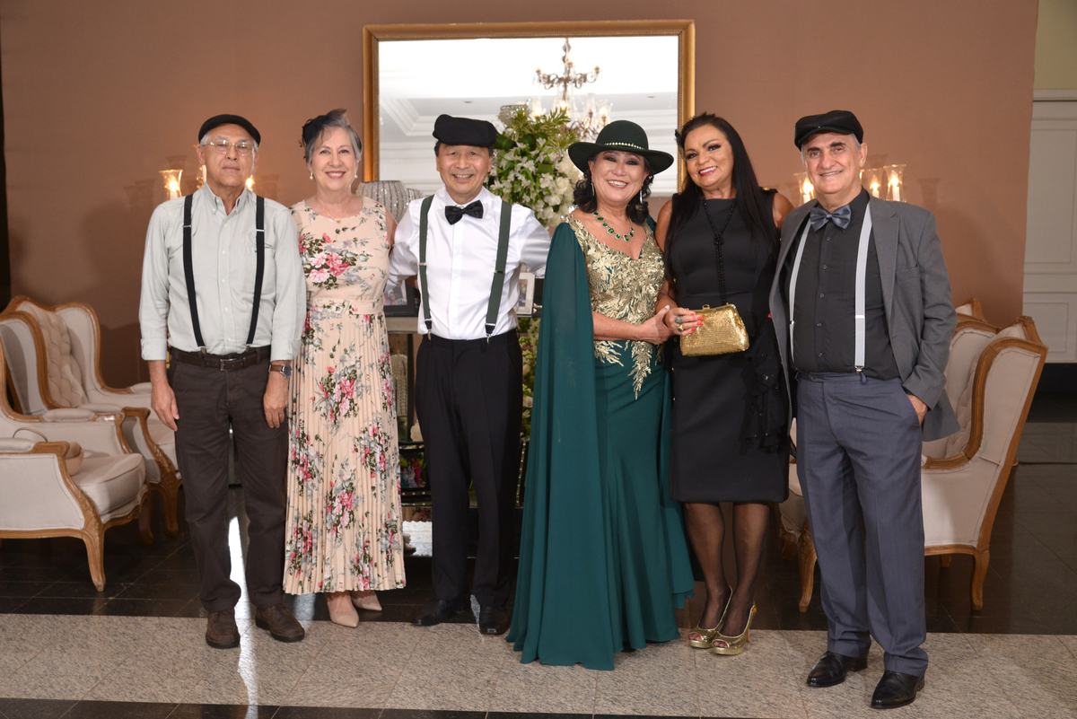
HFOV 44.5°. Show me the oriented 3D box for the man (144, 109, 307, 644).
[{"bbox_3d":[-1.027,0.064,4.369,0.560,1.730,0.360,-2,8,-13],"label":"man"}]

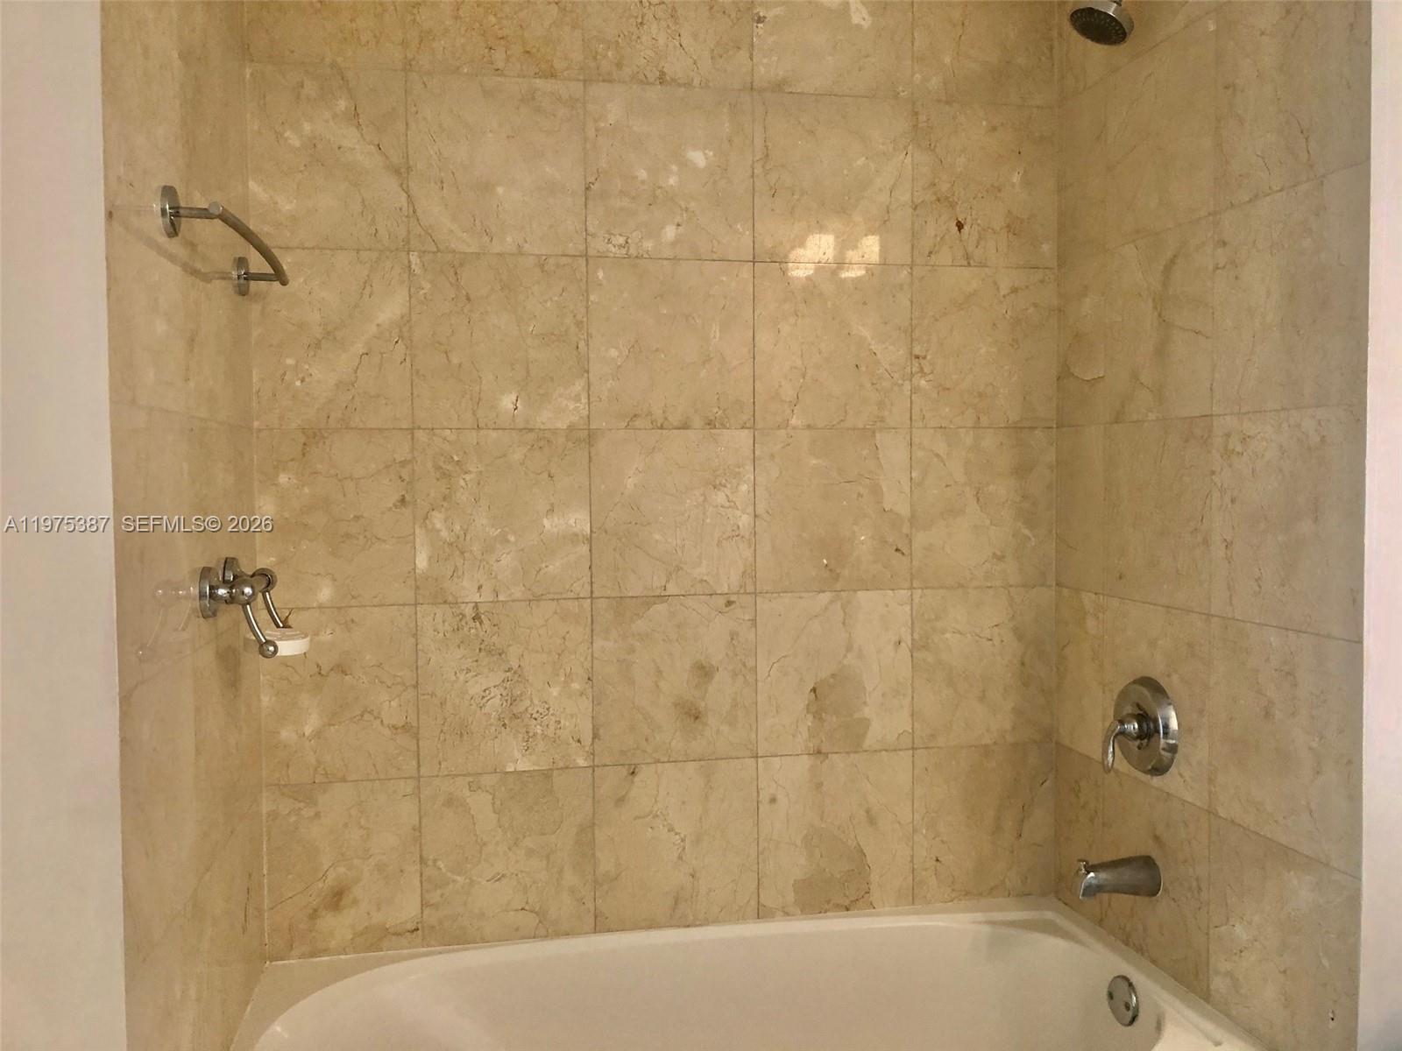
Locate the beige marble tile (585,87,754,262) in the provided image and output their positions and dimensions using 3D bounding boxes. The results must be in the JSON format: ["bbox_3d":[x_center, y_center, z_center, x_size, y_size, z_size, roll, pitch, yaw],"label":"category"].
[{"bbox_3d":[-0.056,-0.635,2.050,0.305,0.305,0.014,-1,3,-11],"label":"beige marble tile"}]

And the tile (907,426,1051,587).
[{"bbox_3d":[0.542,-0.033,2.176,0.290,0.305,0.012,-1,3,-11],"label":"tile"}]

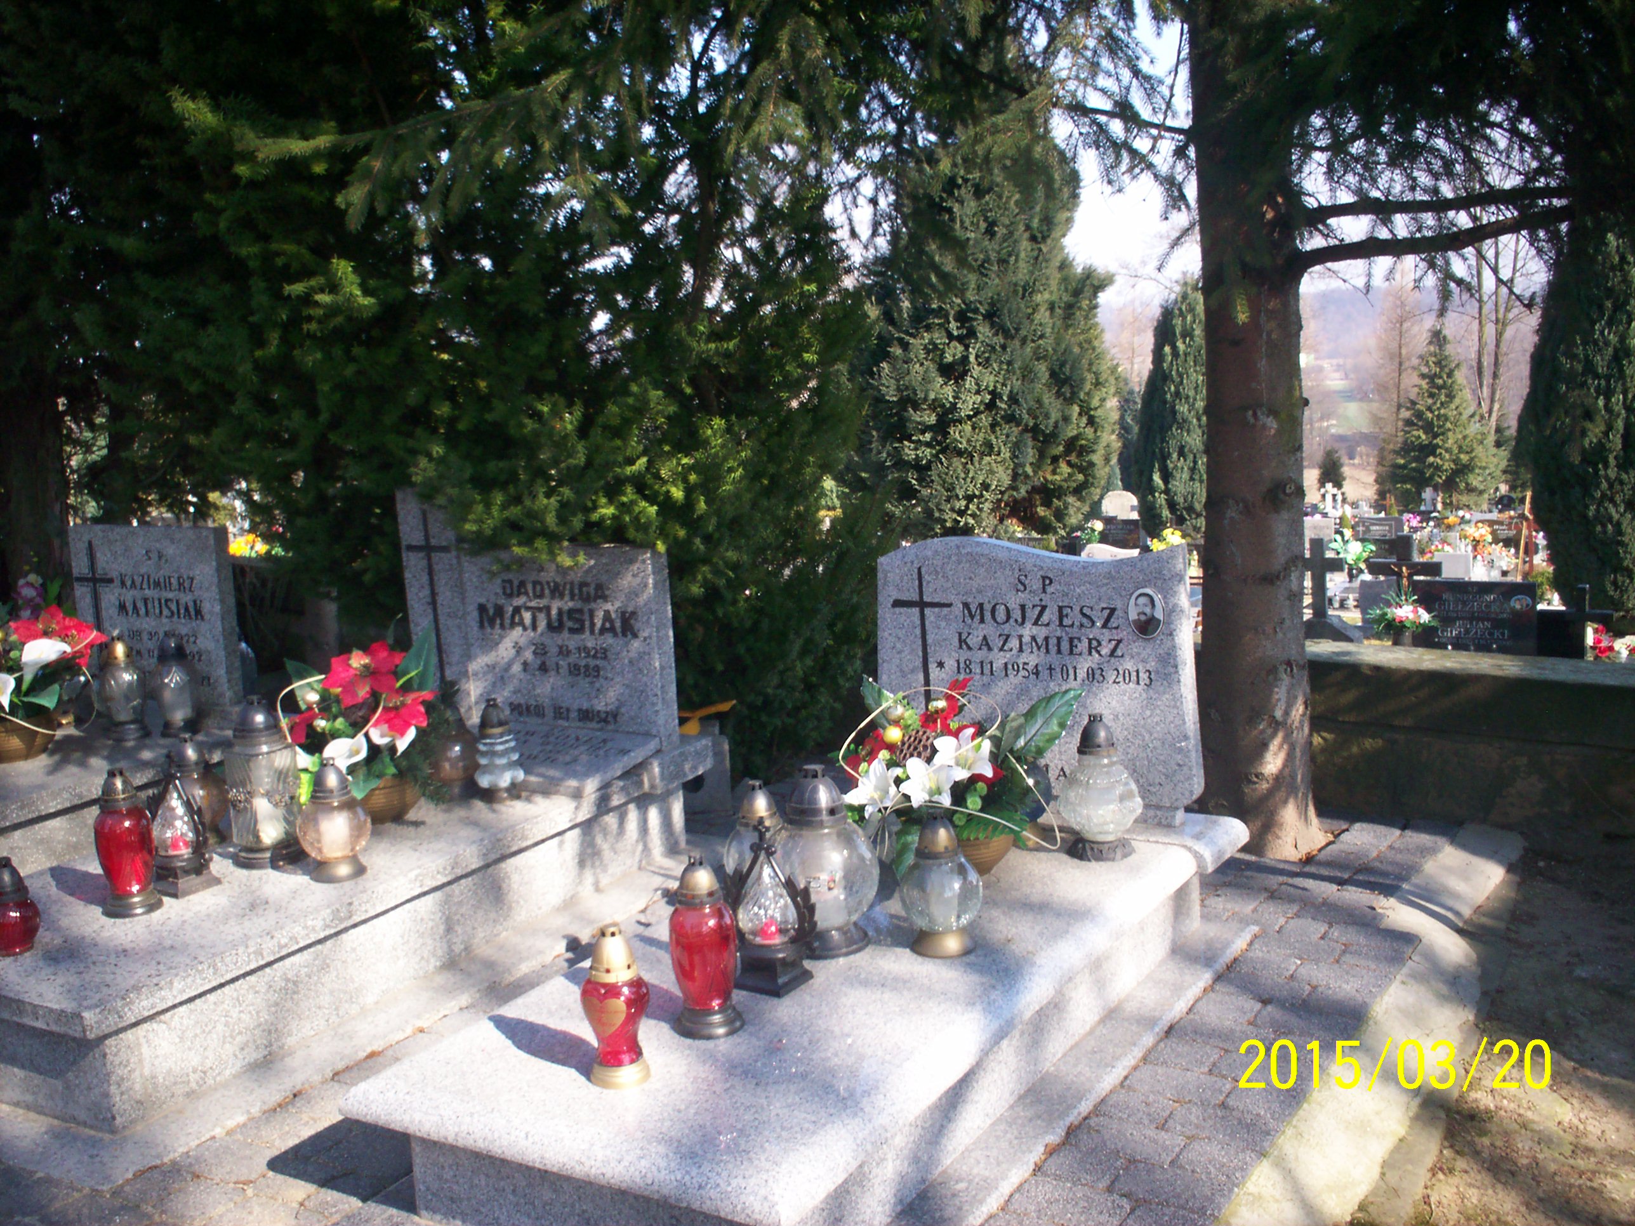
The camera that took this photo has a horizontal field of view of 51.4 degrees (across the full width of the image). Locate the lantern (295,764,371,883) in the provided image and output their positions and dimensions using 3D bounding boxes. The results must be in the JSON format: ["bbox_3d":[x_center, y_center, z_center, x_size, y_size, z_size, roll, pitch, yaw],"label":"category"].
[{"bbox_3d":[-1.102,0.472,3.870,0.163,0.261,0.163,1,8,31],"label":"lantern"}]

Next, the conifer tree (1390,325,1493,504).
[{"bbox_3d":[16.513,-5.189,45.000,2.700,4.900,2.700,1,8,31],"label":"conifer tree"}]

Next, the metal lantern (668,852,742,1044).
[{"bbox_3d":[-0.203,0.588,3.027,0.128,0.311,0.128,-3,9,0],"label":"metal lantern"}]

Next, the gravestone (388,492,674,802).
[{"bbox_3d":[-0.965,0.044,4.928,0.950,0.770,0.530,1,8,31],"label":"gravestone"}]

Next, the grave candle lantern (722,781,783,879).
[{"bbox_3d":[-0.121,0.499,3.671,0.162,0.275,0.162,-3,9,0],"label":"grave candle lantern"}]

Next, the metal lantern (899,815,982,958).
[{"bbox_3d":[0.243,0.533,3.366,0.164,0.264,0.164,-3,9,0],"label":"metal lantern"}]

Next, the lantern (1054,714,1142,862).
[{"bbox_3d":[0.648,0.396,3.941,0.195,0.325,0.195,1,8,31],"label":"lantern"}]

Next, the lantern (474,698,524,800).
[{"bbox_3d":[-0.832,0.350,4.417,0.129,0.258,0.129,-3,9,0],"label":"lantern"}]

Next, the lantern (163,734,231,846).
[{"bbox_3d":[-1.521,0.427,4.157,0.166,0.263,0.166,2,10,31],"label":"lantern"}]

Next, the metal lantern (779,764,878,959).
[{"bbox_3d":[0.022,0.485,3.382,0.205,0.375,0.205,-3,7,0],"label":"metal lantern"}]

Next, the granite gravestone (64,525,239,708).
[{"bbox_3d":[-2.164,0.002,5.566,0.723,0.586,0.068,2,10,31],"label":"granite gravestone"}]

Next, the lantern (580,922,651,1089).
[{"bbox_3d":[-0.338,0.648,2.835,0.116,0.266,0.116,-1,9,11],"label":"lantern"}]

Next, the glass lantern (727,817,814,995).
[{"bbox_3d":[-0.099,0.546,3.212,0.135,0.318,0.123,1,8,31],"label":"glass lantern"}]

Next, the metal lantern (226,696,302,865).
[{"bbox_3d":[-1.308,0.393,3.993,0.165,0.402,0.165,1,8,31],"label":"metal lantern"}]

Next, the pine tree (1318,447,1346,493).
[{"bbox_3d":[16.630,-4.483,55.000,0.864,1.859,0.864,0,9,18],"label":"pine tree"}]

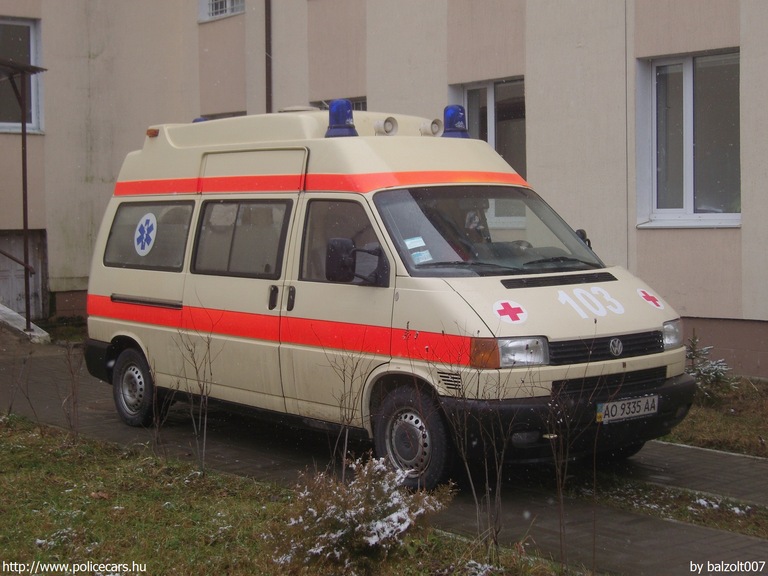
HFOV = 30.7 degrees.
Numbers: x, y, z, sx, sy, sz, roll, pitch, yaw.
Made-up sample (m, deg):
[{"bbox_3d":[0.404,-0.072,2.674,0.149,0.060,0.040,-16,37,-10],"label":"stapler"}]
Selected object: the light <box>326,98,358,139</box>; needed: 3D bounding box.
[{"bbox_3d":[-0.274,-1.092,9.031,0.215,0.255,0.215,-1,4,0],"label":"light"}]

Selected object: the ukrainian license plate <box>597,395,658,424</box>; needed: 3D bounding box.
[{"bbox_3d":[1.385,0.685,7.926,0.520,0.112,0.020,-4,5,-39],"label":"ukrainian license plate"}]

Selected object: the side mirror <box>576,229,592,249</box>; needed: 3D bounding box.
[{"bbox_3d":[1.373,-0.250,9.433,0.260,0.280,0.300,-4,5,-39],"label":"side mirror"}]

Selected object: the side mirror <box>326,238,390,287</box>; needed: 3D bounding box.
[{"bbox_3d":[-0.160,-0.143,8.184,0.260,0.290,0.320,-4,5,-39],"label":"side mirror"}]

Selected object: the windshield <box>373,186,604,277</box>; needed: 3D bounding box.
[{"bbox_3d":[0.668,-0.346,8.721,1.620,0.770,0.110,-4,-39,-39],"label":"windshield"}]

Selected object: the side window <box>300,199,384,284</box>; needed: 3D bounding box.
[{"bbox_3d":[-0.218,-0.287,8.505,0.050,0.521,0.885,11,-4,-39],"label":"side window"}]

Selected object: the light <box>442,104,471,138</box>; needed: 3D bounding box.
[{"bbox_3d":[0.492,-1.143,9.656,0.215,0.255,0.215,-1,4,0],"label":"light"}]

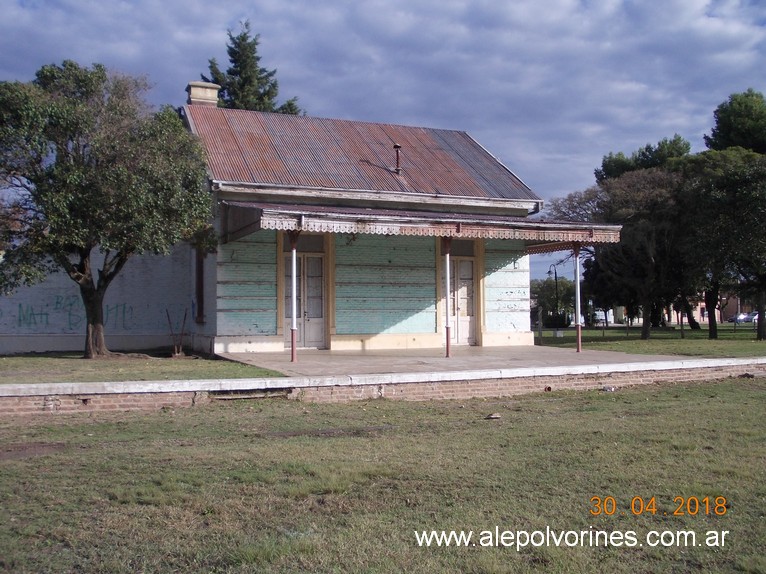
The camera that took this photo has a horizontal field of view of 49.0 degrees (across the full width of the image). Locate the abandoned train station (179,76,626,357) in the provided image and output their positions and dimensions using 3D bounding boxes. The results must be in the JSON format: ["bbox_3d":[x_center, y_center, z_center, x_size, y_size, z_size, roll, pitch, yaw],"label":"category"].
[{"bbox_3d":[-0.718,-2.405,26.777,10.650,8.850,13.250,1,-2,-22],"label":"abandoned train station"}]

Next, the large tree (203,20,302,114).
[{"bbox_3d":[-6.950,-5.447,42.689,6.400,16.380,6.400,1,-2,-22],"label":"large tree"}]

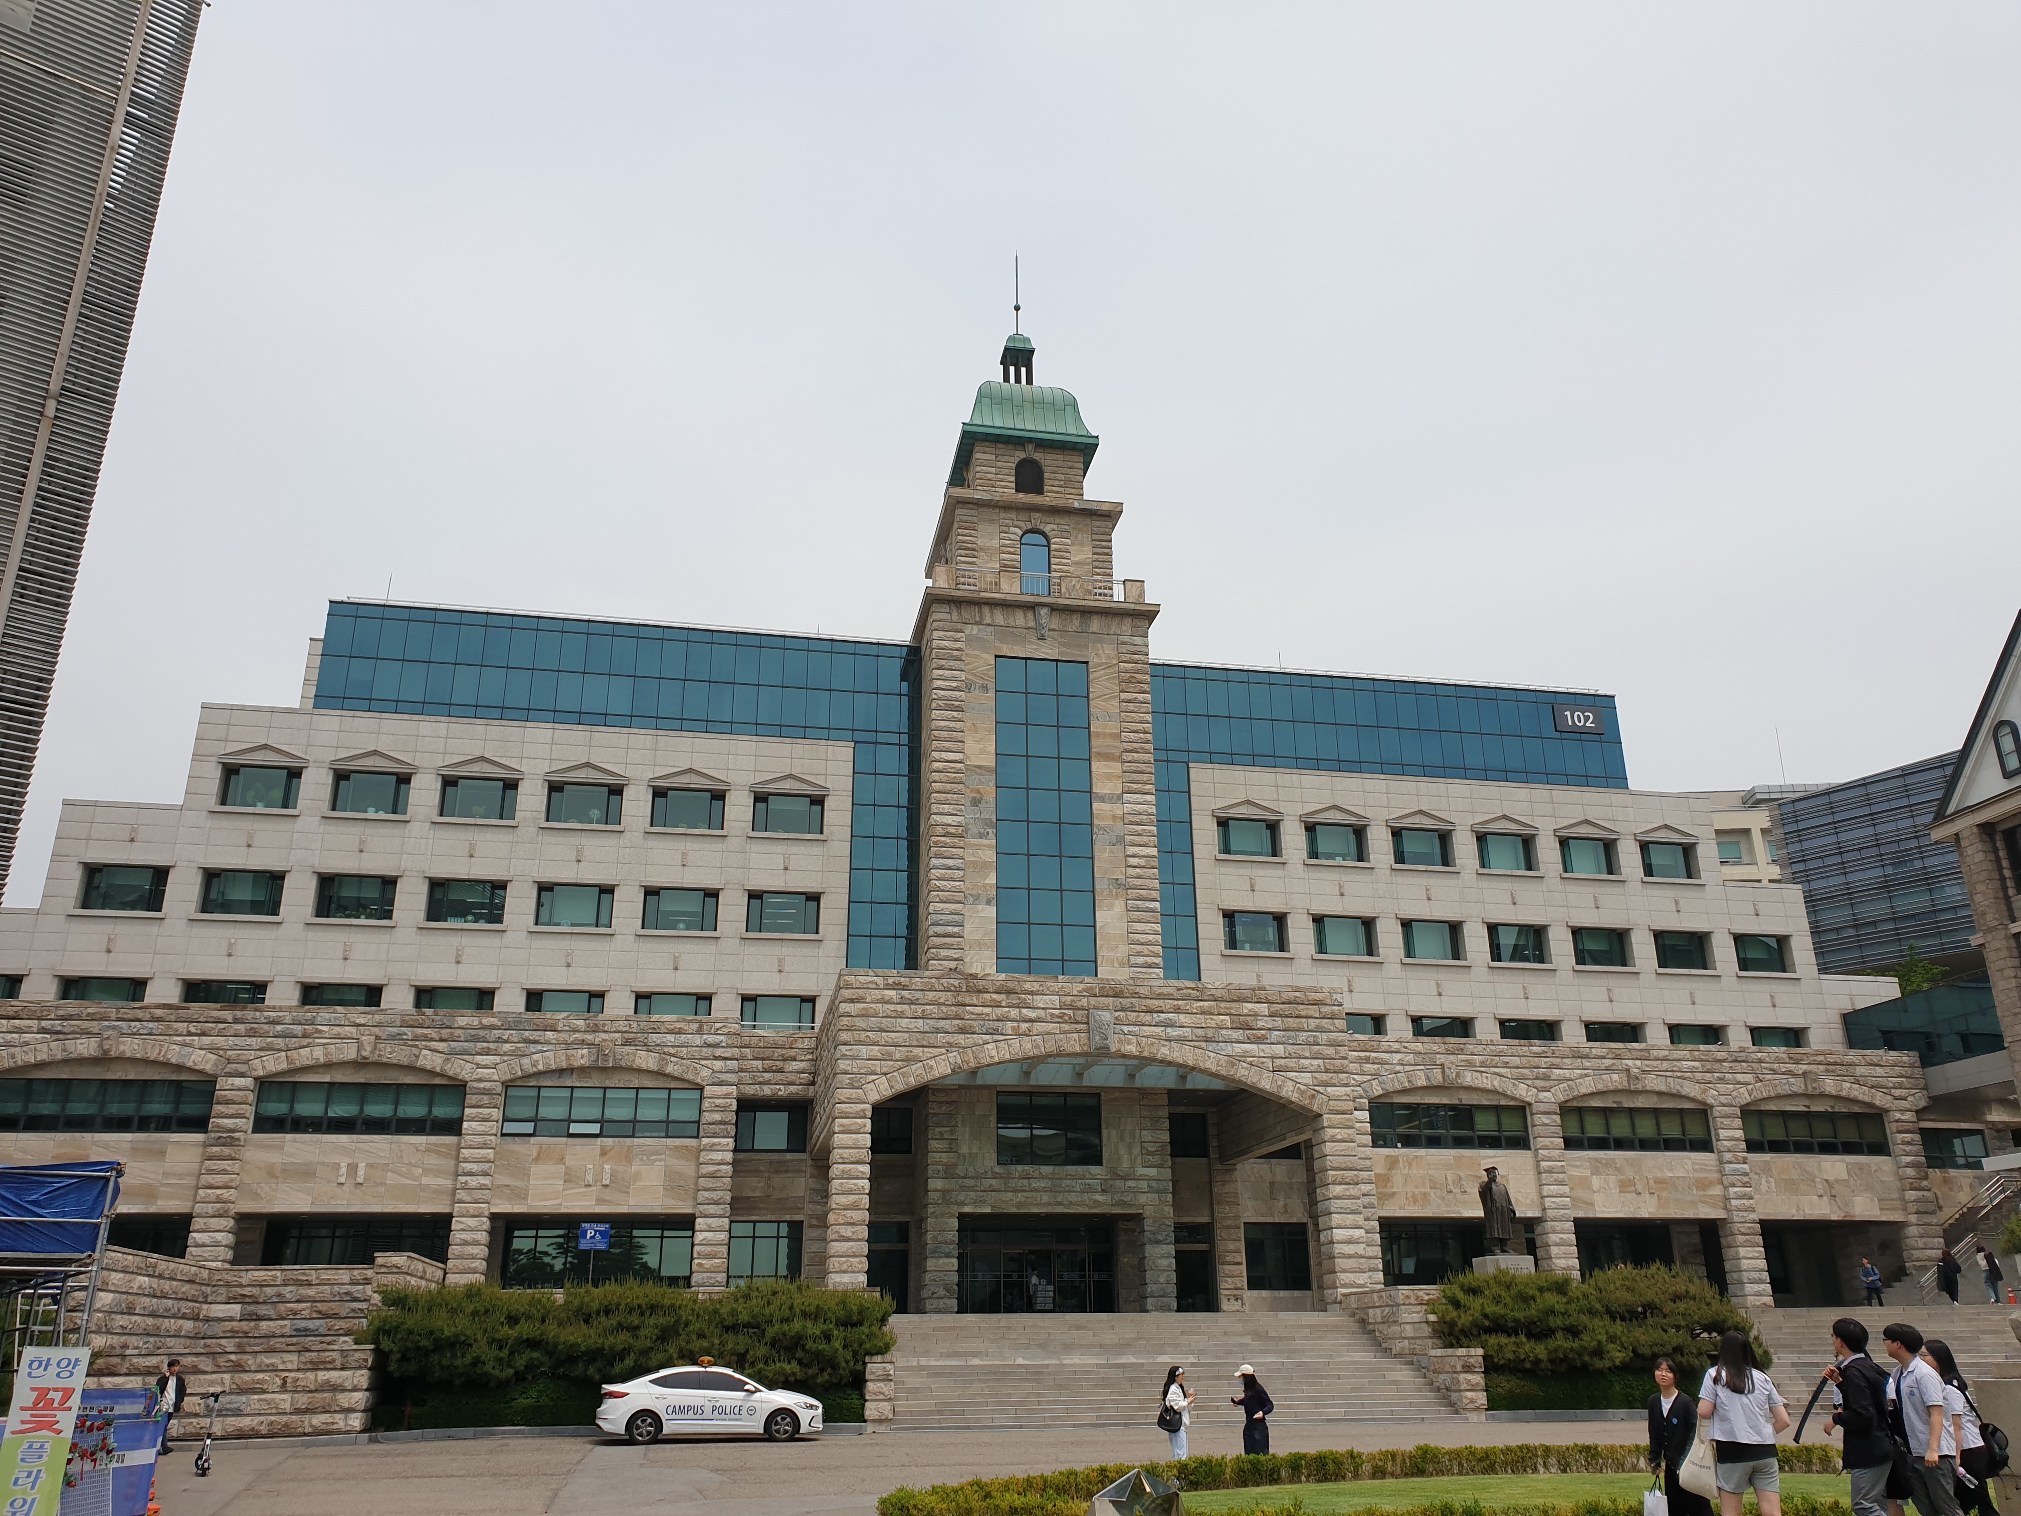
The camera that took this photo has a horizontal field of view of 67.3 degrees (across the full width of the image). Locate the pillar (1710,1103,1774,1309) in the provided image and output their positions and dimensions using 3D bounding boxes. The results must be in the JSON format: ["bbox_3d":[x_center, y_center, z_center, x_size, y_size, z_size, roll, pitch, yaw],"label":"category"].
[{"bbox_3d":[25.296,15.566,52.813,1.020,6.580,1.000,3,-20,-11],"label":"pillar"}]

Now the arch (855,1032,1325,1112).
[{"bbox_3d":[2.487,9.245,44.277,13.950,2.200,0.800,3,-21,-11],"label":"arch"}]

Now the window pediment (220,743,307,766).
[{"bbox_3d":[-25.389,-0.100,51.692,2.848,0.768,0.270,3,-21,-11],"label":"window pediment"}]

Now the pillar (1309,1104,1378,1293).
[{"bbox_3d":[9.367,12.735,43.159,1.000,5.200,0.980,3,-20,-11],"label":"pillar"}]

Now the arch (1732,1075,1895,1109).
[{"bbox_3d":[28.670,12.054,54.633,6.600,1.270,0.600,3,-20,-11],"label":"arch"}]

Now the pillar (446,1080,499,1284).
[{"bbox_3d":[-15.815,12.637,44.818,1.040,6.120,1.000,3,-20,-11],"label":"pillar"}]

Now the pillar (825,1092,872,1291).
[{"bbox_3d":[-4.318,11.725,40.690,1.000,5.130,0.980,3,-20,-11],"label":"pillar"}]

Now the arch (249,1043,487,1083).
[{"bbox_3d":[-19.809,9.387,46.785,6.850,1.220,0.600,3,-21,-11],"label":"arch"}]

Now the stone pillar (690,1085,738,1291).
[{"bbox_3d":[-9.258,13.729,47.649,1.060,6.500,1.000,3,-21,-11],"label":"stone pillar"}]

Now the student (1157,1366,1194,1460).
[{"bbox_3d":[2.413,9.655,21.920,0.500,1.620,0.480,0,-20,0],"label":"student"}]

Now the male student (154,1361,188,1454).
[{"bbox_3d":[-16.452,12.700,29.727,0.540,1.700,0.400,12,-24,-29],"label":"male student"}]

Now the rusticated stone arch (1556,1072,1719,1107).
[{"bbox_3d":[21.760,11.609,53.145,6.480,1.220,0.600,3,-20,-11],"label":"rusticated stone arch"}]

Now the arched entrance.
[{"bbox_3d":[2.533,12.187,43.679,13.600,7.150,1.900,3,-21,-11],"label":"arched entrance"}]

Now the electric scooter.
[{"bbox_3d":[-12.412,10.476,23.512,0.470,1.150,1.050,11,-23,-29],"label":"electric scooter"}]

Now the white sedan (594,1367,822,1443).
[{"bbox_3d":[-6.184,13.240,31.287,4.570,1.470,1.800,3,-21,-10],"label":"white sedan"}]

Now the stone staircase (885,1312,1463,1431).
[{"bbox_3d":[3.307,14.872,37.280,13.140,2.460,6.800,3,-21,-10],"label":"stone staircase"}]

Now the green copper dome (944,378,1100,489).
[{"bbox_3d":[0.289,-13.121,61.903,5.400,3.550,5.400,3,-20,-11],"label":"green copper dome"}]

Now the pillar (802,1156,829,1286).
[{"bbox_3d":[-6.175,15.691,50.017,0.940,4.700,0.750,3,-21,-10],"label":"pillar"}]

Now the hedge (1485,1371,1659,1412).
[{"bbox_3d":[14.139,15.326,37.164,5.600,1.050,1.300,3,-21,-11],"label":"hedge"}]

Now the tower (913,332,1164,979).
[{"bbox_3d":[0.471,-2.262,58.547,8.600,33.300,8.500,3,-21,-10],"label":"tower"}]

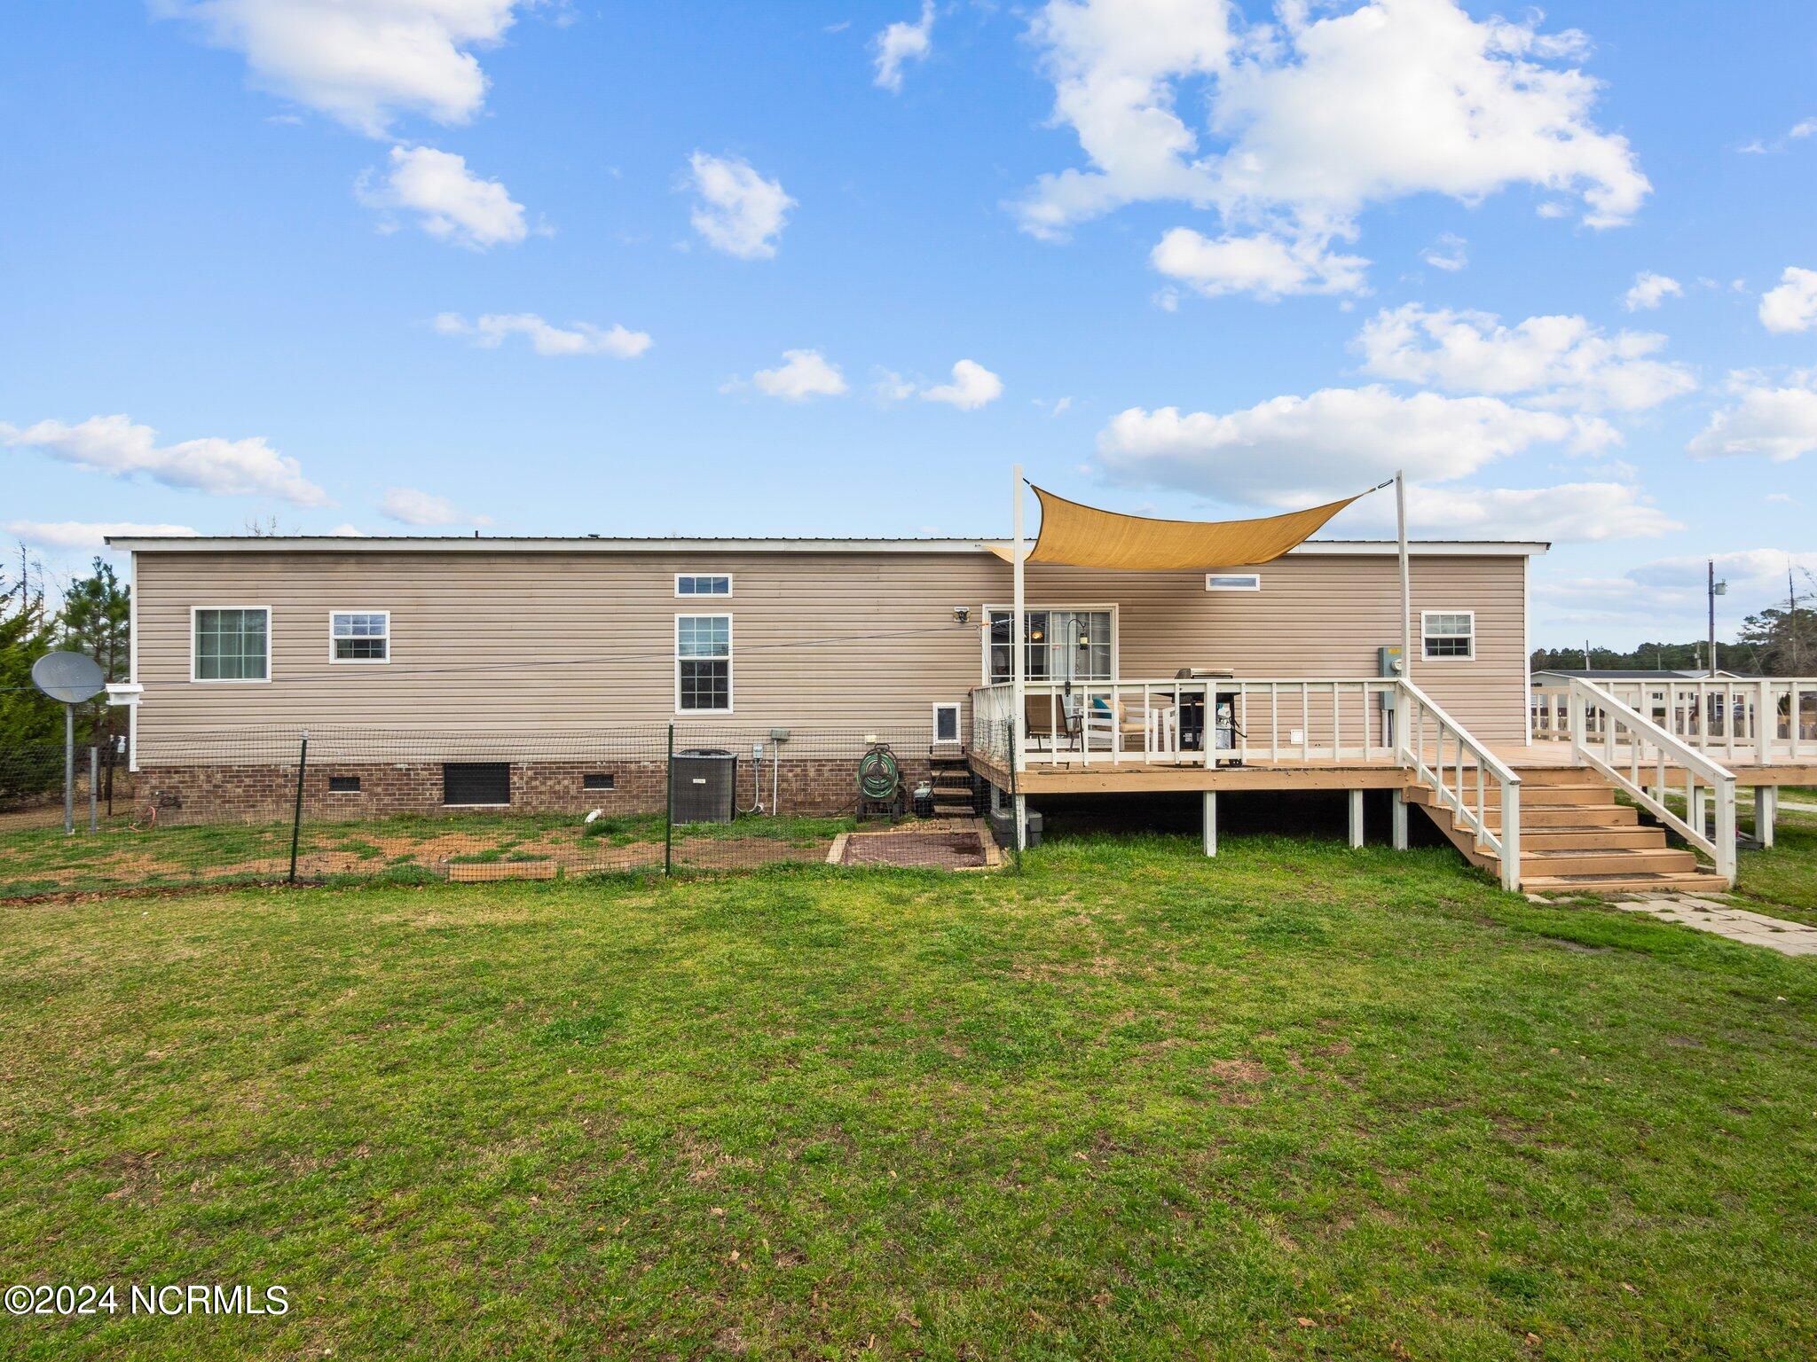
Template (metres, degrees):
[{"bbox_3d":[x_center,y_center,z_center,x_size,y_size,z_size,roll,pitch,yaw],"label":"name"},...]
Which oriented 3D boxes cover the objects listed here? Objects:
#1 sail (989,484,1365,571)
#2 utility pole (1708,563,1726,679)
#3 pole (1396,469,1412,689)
[{"bbox_3d":[2.930,-1.630,10.080,3.500,0.680,3.150,0,-1,-2],"label":"sail"},{"bbox_3d":[52.000,-3.000,54.000,0.750,9.600,0.450,-1,-2,44],"label":"utility pole"},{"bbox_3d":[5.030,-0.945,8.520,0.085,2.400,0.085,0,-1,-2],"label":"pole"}]

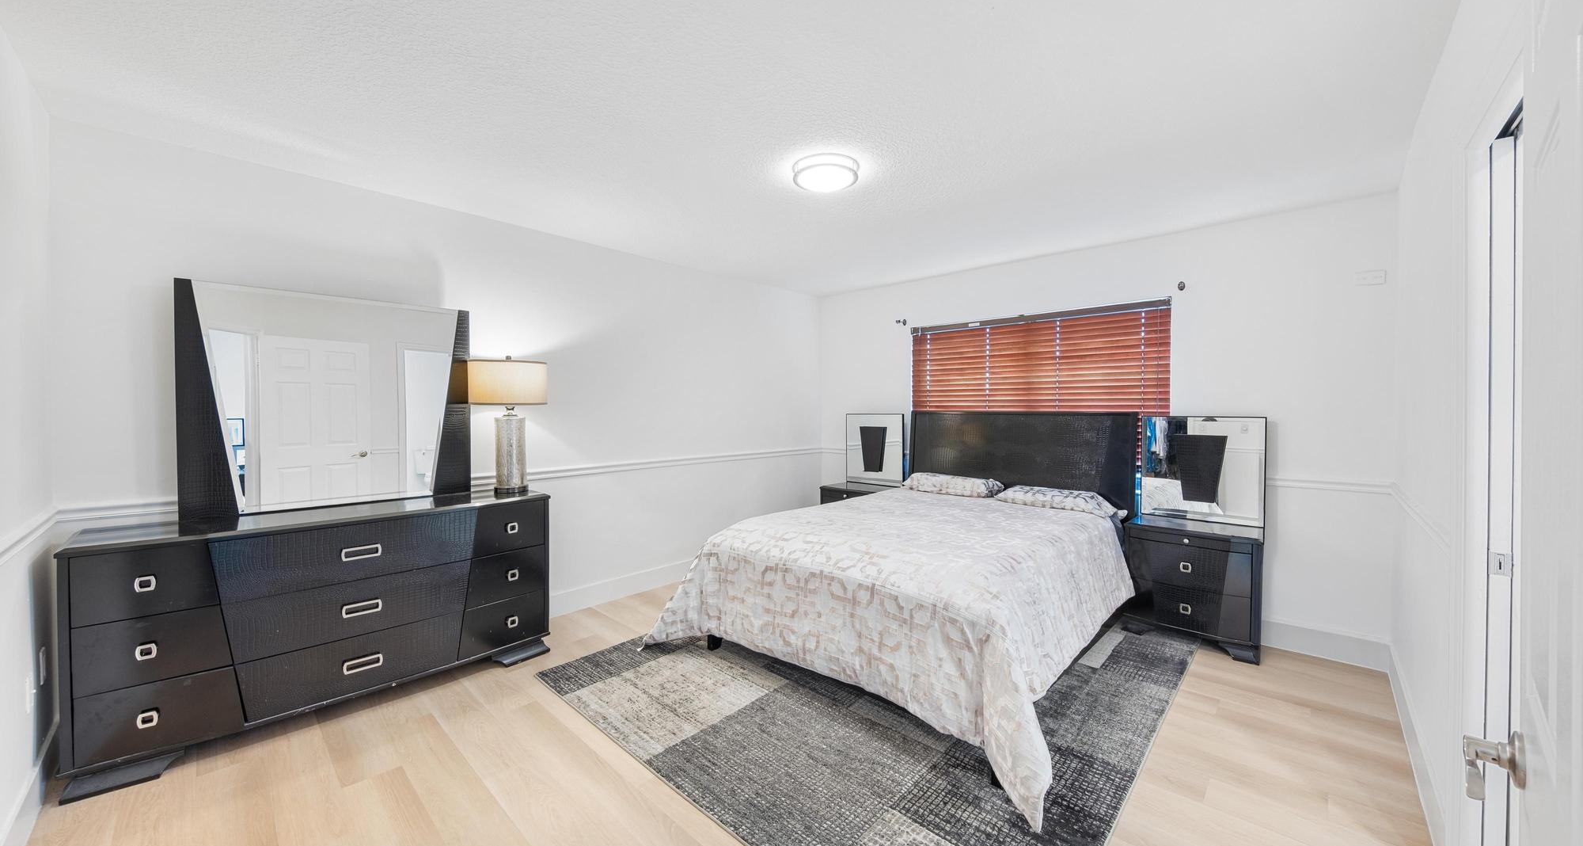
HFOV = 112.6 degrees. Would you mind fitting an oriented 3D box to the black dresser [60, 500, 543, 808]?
[{"bbox_3d":[-2.064,0.844,2.508,0.475,0.865,1.620,1,1,44],"label":"black dresser"}]

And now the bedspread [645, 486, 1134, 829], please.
[{"bbox_3d":[0.698,0.915,3.056,2.000,0.650,2.100,1,1,43],"label":"bedspread"}]

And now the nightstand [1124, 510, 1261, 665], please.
[{"bbox_3d":[2.338,0.929,3.084,0.620,0.650,0.410,1,1,43],"label":"nightstand"}]

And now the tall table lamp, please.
[{"bbox_3d":[-1.599,0.015,2.985,0.452,0.776,0.452,1,1,44],"label":"tall table lamp"}]

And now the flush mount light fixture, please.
[{"bbox_3d":[0.157,-1.133,2.392,0.305,0.080,0.305,0,1,0],"label":"flush mount light fixture"}]

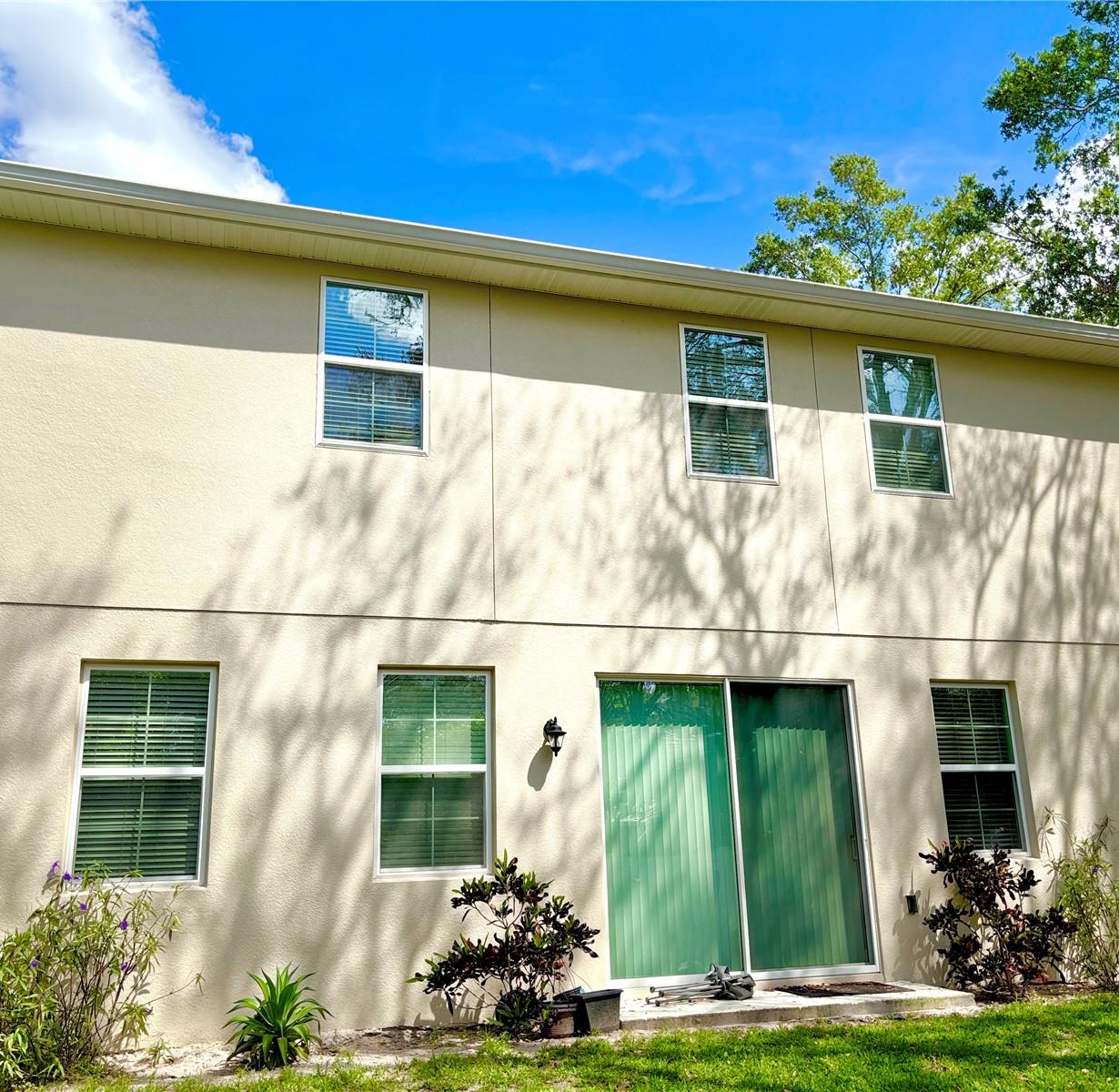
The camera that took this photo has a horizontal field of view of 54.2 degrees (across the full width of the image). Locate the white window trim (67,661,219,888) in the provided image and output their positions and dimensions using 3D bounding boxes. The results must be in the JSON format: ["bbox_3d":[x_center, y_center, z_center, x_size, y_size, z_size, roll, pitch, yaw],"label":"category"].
[{"bbox_3d":[-2.981,1.635,7.867,0.920,1.570,0.100,3,-16,-18],"label":"white window trim"}]

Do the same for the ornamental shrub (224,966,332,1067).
[{"bbox_3d":[-1.831,3.026,7.116,0.661,0.564,0.620,3,-16,-18],"label":"ornamental shrub"}]

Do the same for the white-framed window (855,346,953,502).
[{"bbox_3d":[3.395,-1.215,10.766,0.917,1.504,0.100,3,-16,-18],"label":"white-framed window"}]

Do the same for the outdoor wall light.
[{"bbox_3d":[-0.030,1.518,8.697,0.156,0.316,0.210,3,-16,-18],"label":"outdoor wall light"}]

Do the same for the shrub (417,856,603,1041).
[{"bbox_3d":[-0.371,2.847,7.829,1.378,1.257,0.950,3,-16,-18],"label":"shrub"}]

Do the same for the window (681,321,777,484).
[{"bbox_3d":[1.565,-1.306,10.164,0.914,1.510,0.100,3,-16,-18],"label":"window"}]

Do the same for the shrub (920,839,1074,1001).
[{"bbox_3d":[3.650,3.114,9.133,1.270,1.267,1.000,3,-16,-18],"label":"shrub"}]

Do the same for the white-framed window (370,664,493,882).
[{"bbox_3d":[-0.971,1.757,8.522,0.915,1.580,0.100,3,-16,-18],"label":"white-framed window"}]

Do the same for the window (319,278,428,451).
[{"bbox_3d":[-1.546,-1.488,9.149,0.907,1.508,0.100,3,-16,-18],"label":"window"}]

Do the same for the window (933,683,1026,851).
[{"bbox_3d":[3.863,2.046,10.099,0.920,1.565,0.100,3,-16,-18],"label":"window"}]

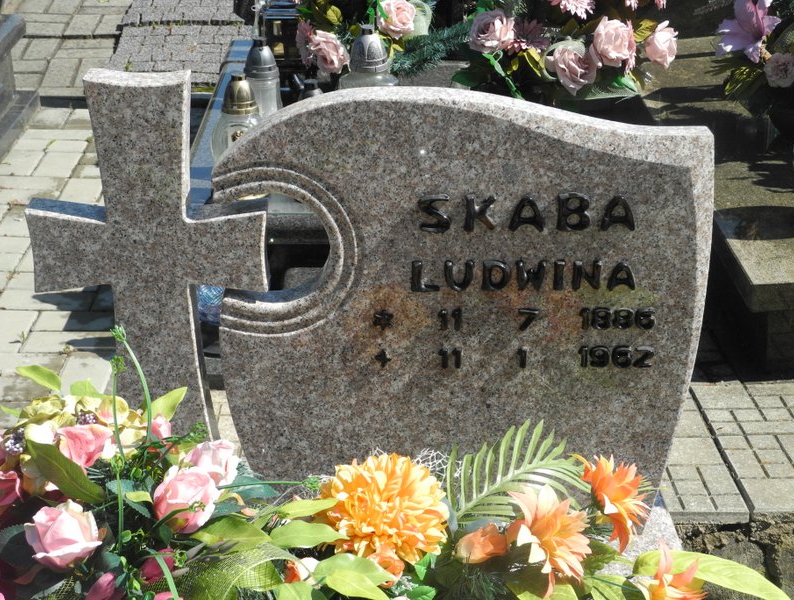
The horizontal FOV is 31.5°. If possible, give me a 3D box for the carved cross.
[{"bbox_3d":[-0.328,0.021,1.928,0.313,0.676,0.055,0,25,0],"label":"carved cross"}]

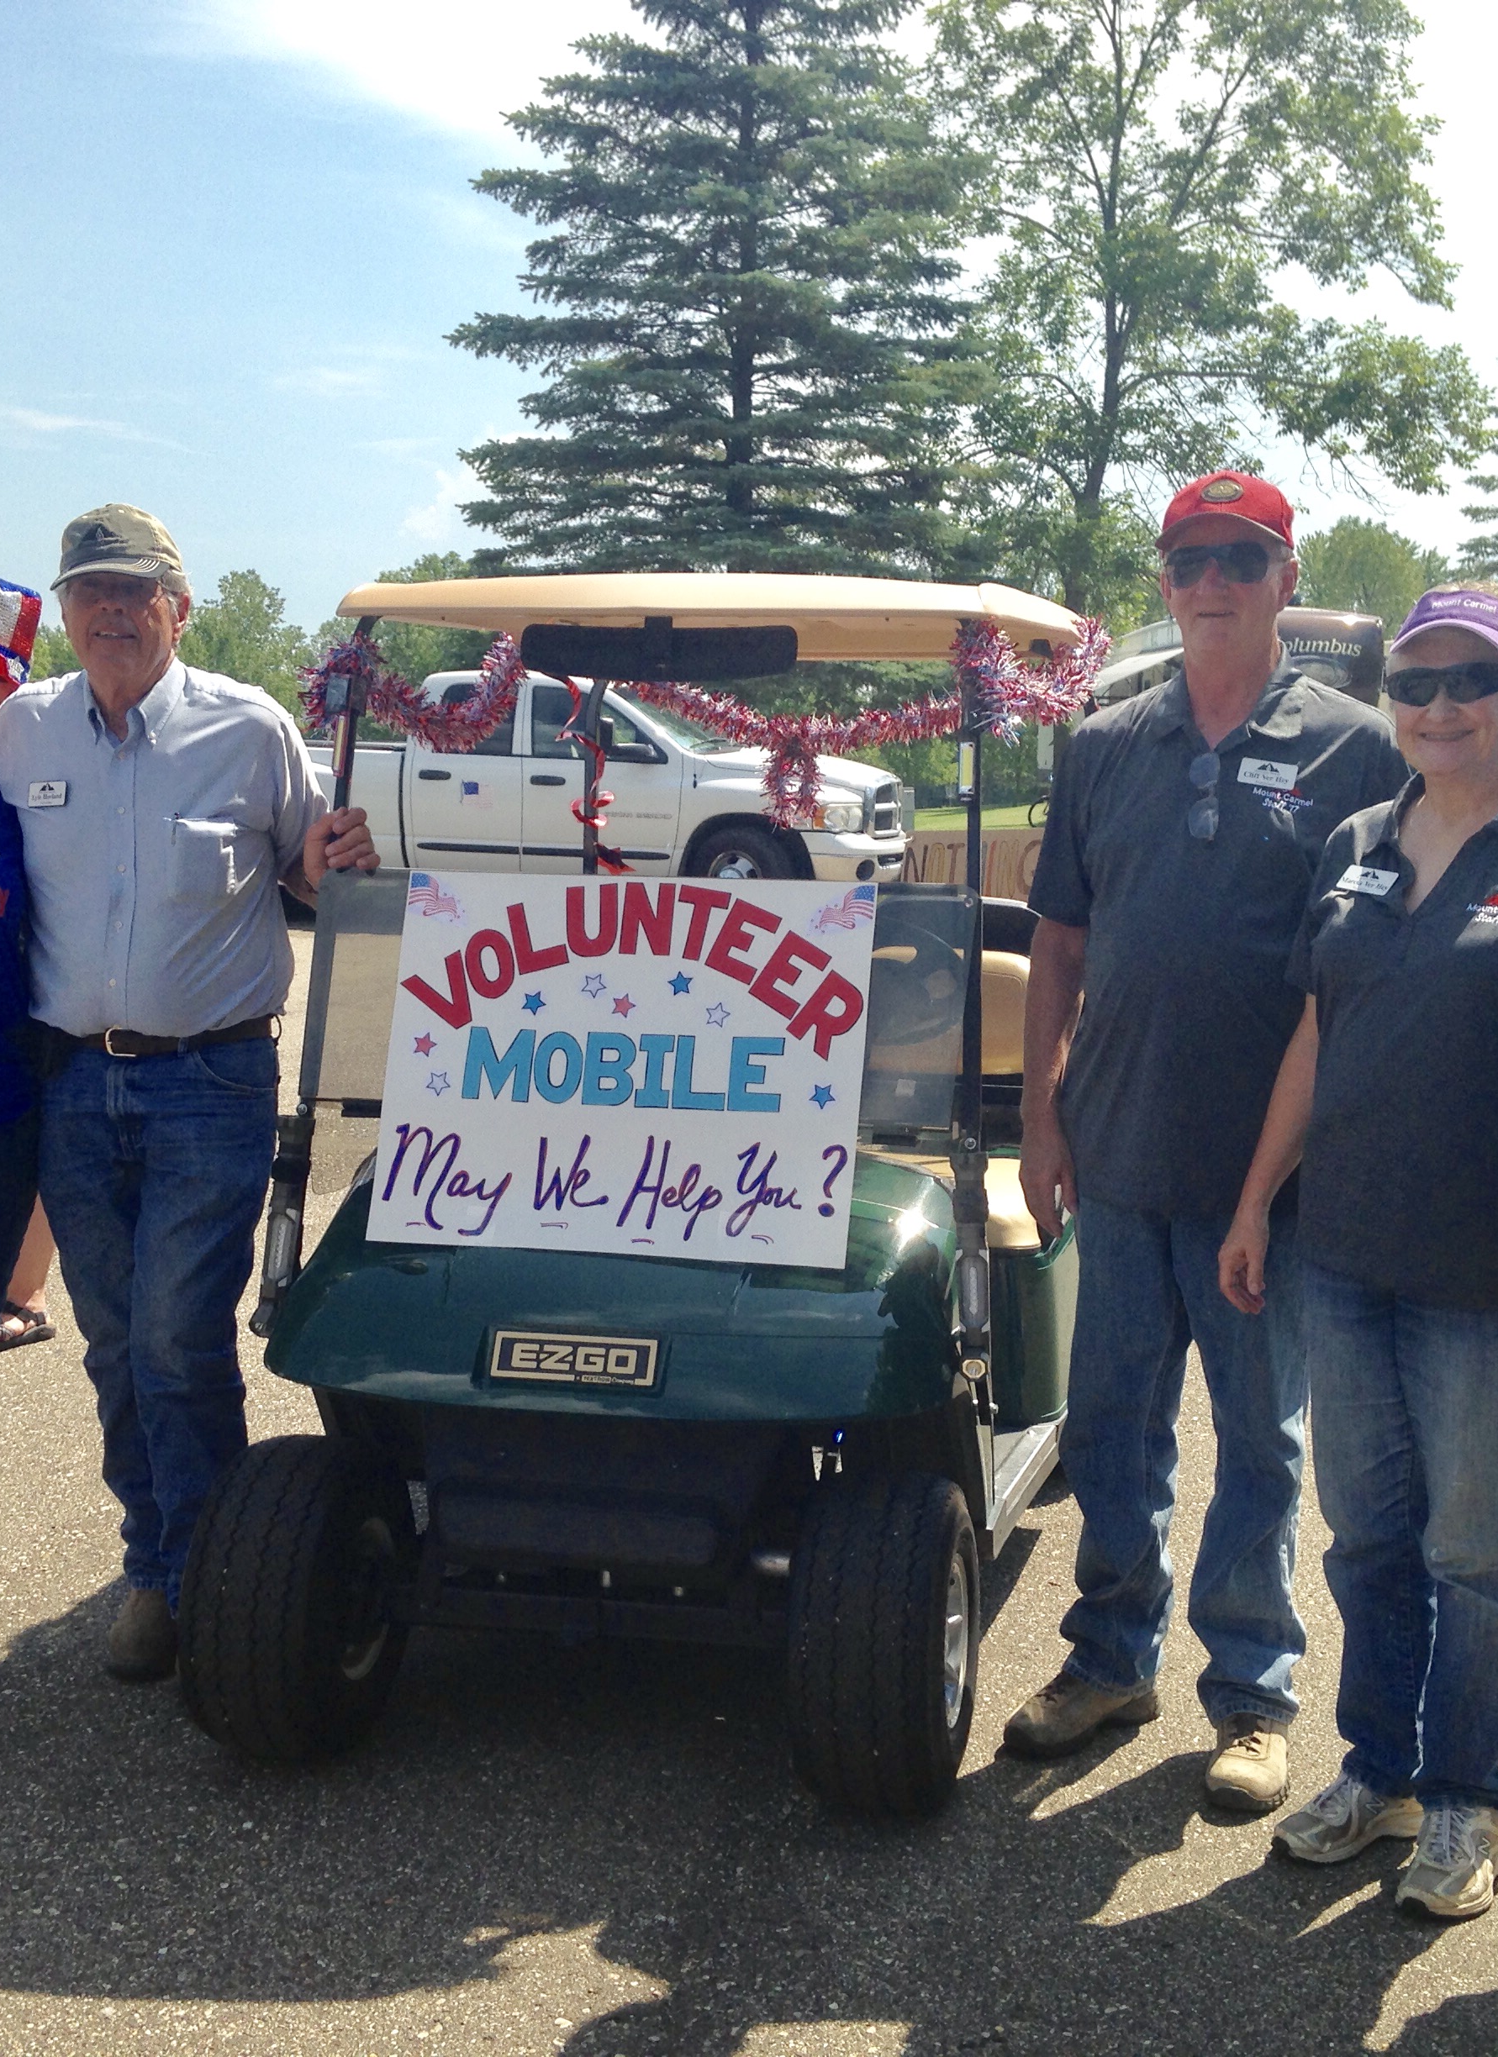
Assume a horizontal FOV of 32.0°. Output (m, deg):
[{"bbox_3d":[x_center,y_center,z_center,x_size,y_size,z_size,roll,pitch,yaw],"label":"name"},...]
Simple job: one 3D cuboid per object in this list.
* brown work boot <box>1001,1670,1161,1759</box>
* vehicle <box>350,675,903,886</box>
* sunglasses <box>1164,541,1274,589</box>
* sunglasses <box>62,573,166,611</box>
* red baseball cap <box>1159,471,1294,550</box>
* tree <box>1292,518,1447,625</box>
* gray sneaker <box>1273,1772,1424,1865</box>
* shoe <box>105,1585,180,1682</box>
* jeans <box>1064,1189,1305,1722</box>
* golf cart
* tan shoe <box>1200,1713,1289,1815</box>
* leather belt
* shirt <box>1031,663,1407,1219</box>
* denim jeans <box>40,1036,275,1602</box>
[{"bbox_3d":[0.509,0.975,3.876,0.285,0.125,0.110,-4,8,-40],"label":"brown work boot"},{"bbox_3d":[-1.633,-1.996,21.372,5.900,1.950,2.040,4,7,19],"label":"vehicle"},{"bbox_3d":[0.647,-0.630,3.550,0.150,0.054,0.150,4,7,18],"label":"sunglasses"},{"bbox_3d":[-0.914,-0.635,3.800,0.145,0.045,0.150,2,7,4],"label":"sunglasses"},{"bbox_3d":[0.644,-0.696,3.530,0.185,0.130,0.260,4,6,18],"label":"red baseball cap"},{"bbox_3d":[18.980,-11.965,80.000,4.700,7.400,4.700,2,6,0],"label":"tree"},{"bbox_3d":[0.836,1.038,3.527,0.260,0.105,0.100,-4,9,-37],"label":"gray sneaker"},{"bbox_3d":[-0.925,0.905,4.074,0.110,0.130,0.300,0,6,-6],"label":"shoe"},{"bbox_3d":[0.619,0.545,3.734,0.380,0.950,0.320,3,7,14],"label":"jeans"},{"bbox_3d":[-0.041,0.093,4.427,1.190,1.740,2.380,2,6,12],"label":"golf cart"},{"bbox_3d":[0.714,0.992,3.727,0.110,0.130,0.300,2,6,13],"label":"tan shoe"},{"bbox_3d":[-0.901,0.011,3.960,0.380,0.055,0.280,2,6,6],"label":"leather belt"},{"bbox_3d":[0.651,-0.123,3.620,0.550,0.760,0.310,4,6,18],"label":"shirt"},{"bbox_3d":[-0.897,0.465,3.990,0.350,0.960,0.300,2,7,7],"label":"denim jeans"}]

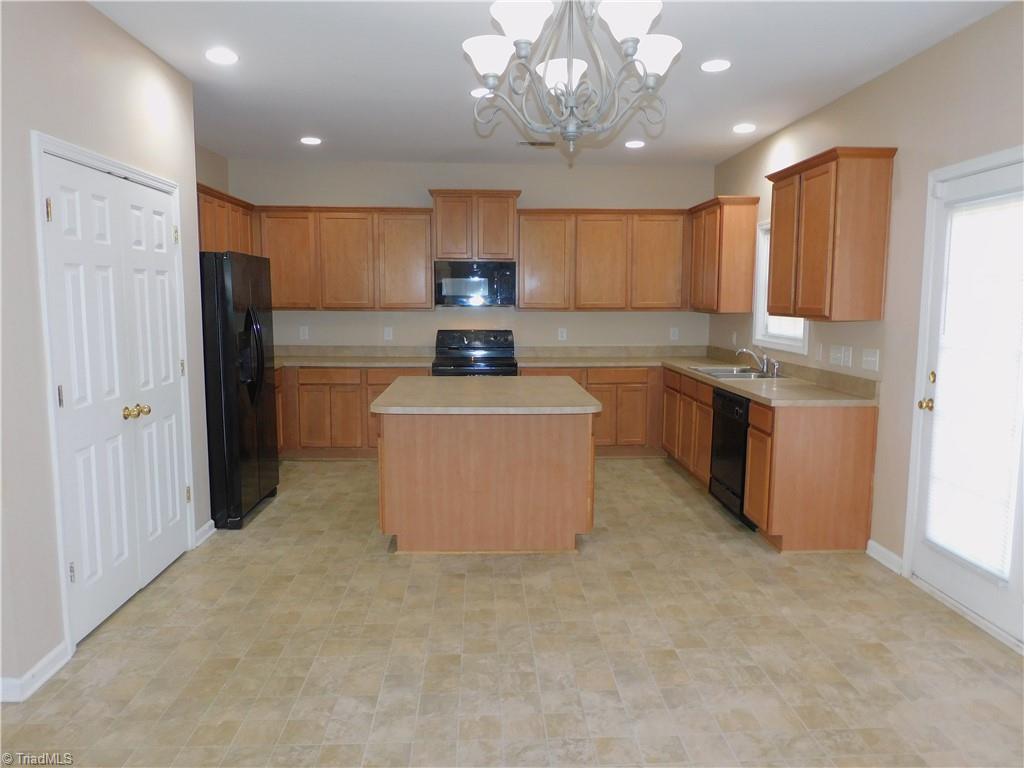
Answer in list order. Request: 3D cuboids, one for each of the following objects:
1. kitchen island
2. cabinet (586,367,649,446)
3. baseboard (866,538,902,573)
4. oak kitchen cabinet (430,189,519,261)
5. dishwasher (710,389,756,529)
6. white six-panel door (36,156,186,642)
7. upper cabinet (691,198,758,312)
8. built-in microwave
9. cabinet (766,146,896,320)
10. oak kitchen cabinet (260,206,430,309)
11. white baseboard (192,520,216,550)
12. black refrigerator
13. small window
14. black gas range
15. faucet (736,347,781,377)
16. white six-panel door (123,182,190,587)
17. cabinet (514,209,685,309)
[{"bbox_3d":[-0.168,0.481,4.621,1.291,0.907,1.534,0,7,-2],"label":"kitchen island"},{"bbox_3d":[0.958,0.191,6.860,0.593,0.779,0.624,0,7,-3],"label":"cabinet"},{"bbox_3d":[2.112,0.975,4.026,0.019,0.081,0.361,0,7,-3],"label":"baseboard"},{"bbox_3d":[-0.346,-1.482,6.713,0.816,0.637,0.366,0,7,-3],"label":"oak kitchen cabinet"},{"bbox_3d":[1.750,0.485,4.825,0.597,0.866,0.605,0,7,-2],"label":"dishwasher"},{"bbox_3d":[-1.910,0.024,3.510,0.044,2.049,1.180,0,7,-2],"label":"white six-panel door"},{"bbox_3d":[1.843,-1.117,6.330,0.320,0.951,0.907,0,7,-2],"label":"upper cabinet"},{"bbox_3d":[-0.344,-0.952,6.758,0.764,0.423,0.403,0,7,-3],"label":"built-in microwave"},{"bbox_3d":[1.925,-0.875,4.366,0.350,0.947,0.892,0,7,-3],"label":"cabinet"},{"bbox_3d":[-1.529,-1.164,6.708,1.589,0.944,0.325,0,7,-2],"label":"oak kitchen cabinet"},{"bbox_3d":[-1.919,0.913,4.418,0.018,0.084,0.354,0,7,-2],"label":"white baseboard"},{"bbox_3d":[-2.144,0.007,4.910,0.789,1.766,0.870,0,7,-2],"label":"black refrigerator"},{"bbox_3d":[2.053,-0.763,5.365,0.088,1.003,1.003,0,7,-3],"label":"small window"},{"bbox_3d":[-0.351,0.091,6.742,0.768,1.170,0.671,0,7,-3],"label":"black gas range"},{"bbox_3d":[1.836,-0.158,5.332,0.263,0.204,0.221,0,7,-2],"label":"faucet"},{"bbox_3d":[-1.925,-0.019,3.816,0.044,2.030,0.627,0,7,-3],"label":"white six-panel door"},{"bbox_3d":[0.860,-1.169,6.812,1.652,0.948,0.325,0,7,-2],"label":"cabinet"}]

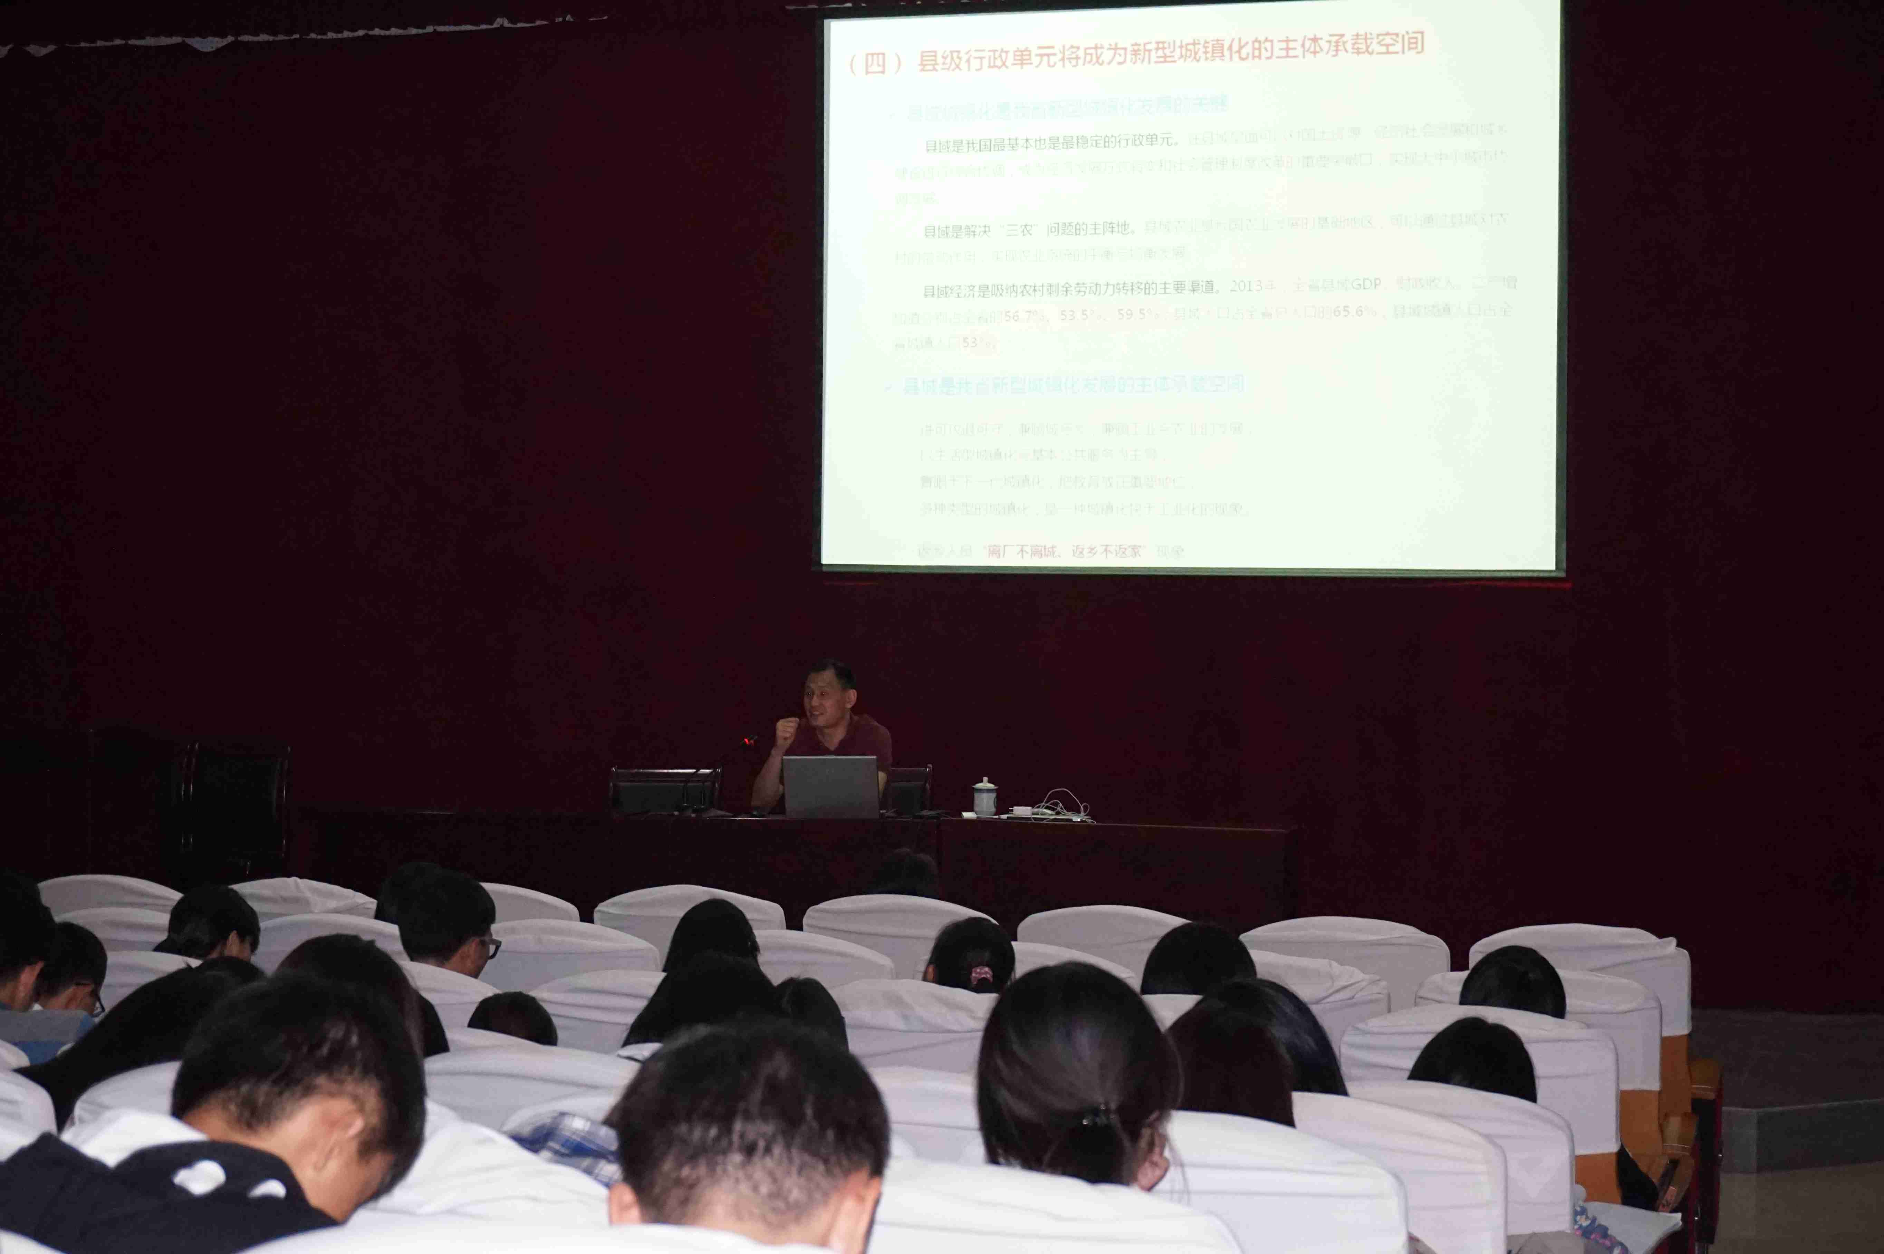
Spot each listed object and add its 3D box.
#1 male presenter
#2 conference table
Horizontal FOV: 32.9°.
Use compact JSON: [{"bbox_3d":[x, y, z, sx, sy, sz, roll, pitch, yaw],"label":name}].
[{"bbox_3d":[-0.381,0.769,11.690,0.520,1.290,0.700,0,1,20],"label":"male presenter"},{"bbox_3d":[-0.543,1.047,11.343,3.600,0.755,0.420,0,1,14],"label":"conference table"}]

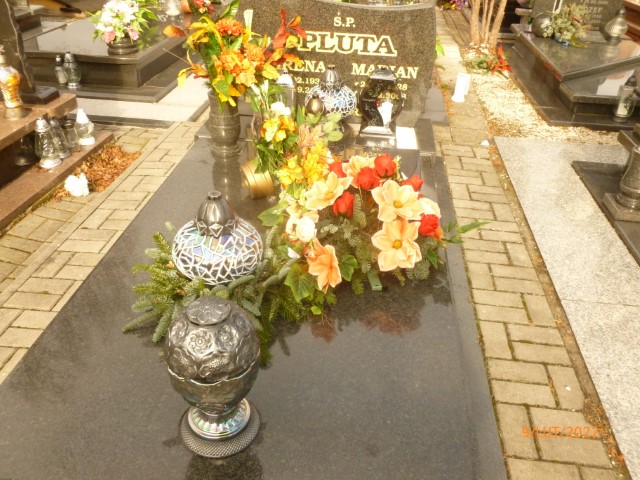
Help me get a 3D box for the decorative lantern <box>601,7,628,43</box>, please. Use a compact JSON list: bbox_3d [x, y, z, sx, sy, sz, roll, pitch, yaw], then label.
[{"bbox_3d":[2.978,-2.153,5.184,0.209,0.329,0.209,4,33,5],"label":"decorative lantern"}]

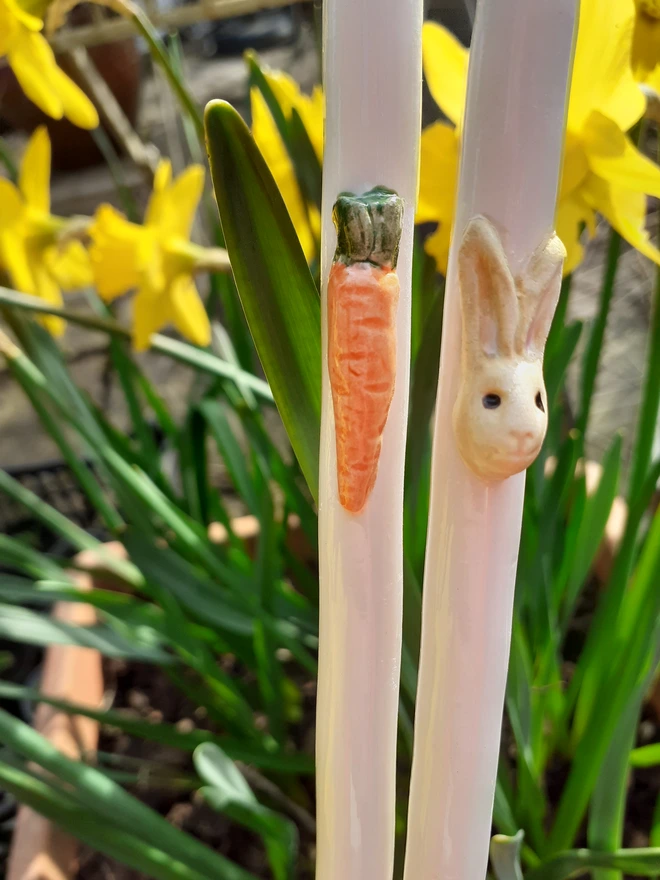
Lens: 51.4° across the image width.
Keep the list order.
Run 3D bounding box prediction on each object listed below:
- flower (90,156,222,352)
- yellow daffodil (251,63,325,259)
[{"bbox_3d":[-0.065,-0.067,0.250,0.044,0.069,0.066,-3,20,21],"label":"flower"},{"bbox_3d":[-0.012,-0.095,0.240,0.046,0.070,0.068,-3,22,-6],"label":"yellow daffodil"}]

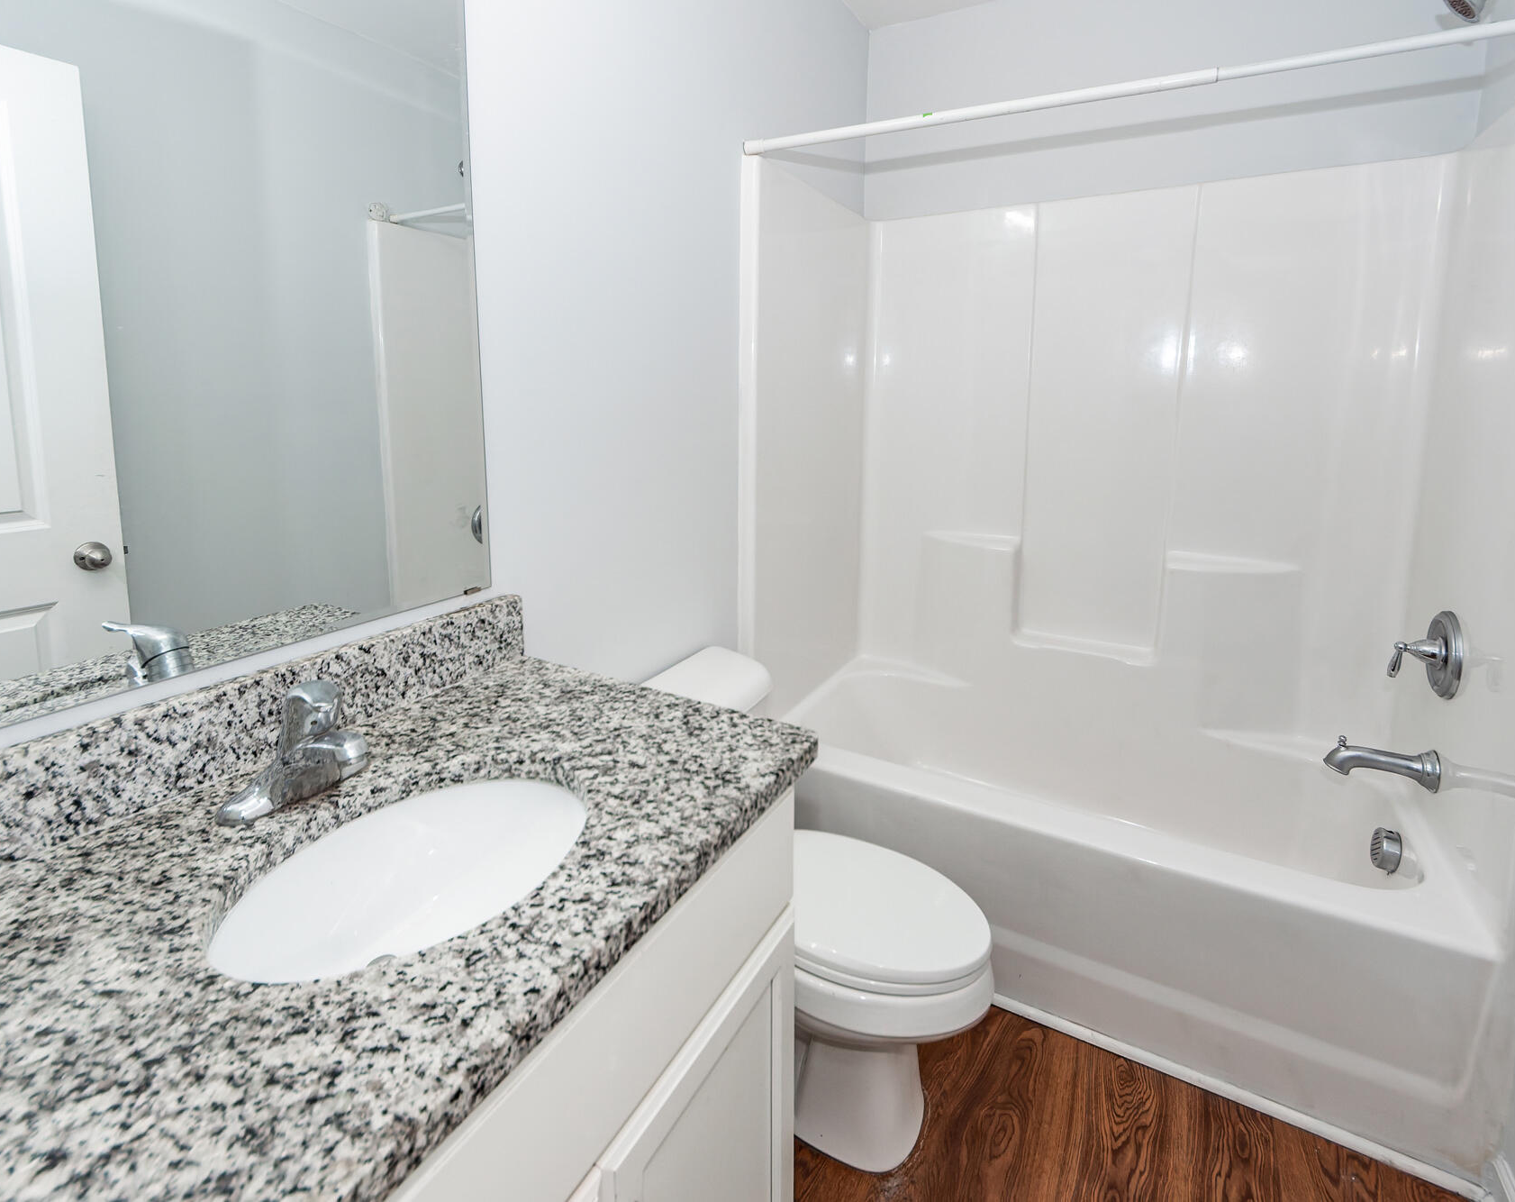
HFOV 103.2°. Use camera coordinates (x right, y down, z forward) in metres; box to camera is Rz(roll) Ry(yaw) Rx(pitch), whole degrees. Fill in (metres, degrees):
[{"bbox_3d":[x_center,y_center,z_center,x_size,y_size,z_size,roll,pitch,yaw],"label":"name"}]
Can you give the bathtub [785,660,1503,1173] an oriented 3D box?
[{"bbox_3d":[0.811,0.672,1.723,1.520,0.437,0.734,6,13,34],"label":"bathtub"}]

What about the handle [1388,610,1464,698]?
[{"bbox_3d":[1.389,0.108,1.262,0.092,0.168,0.168,6,13,34],"label":"handle"}]

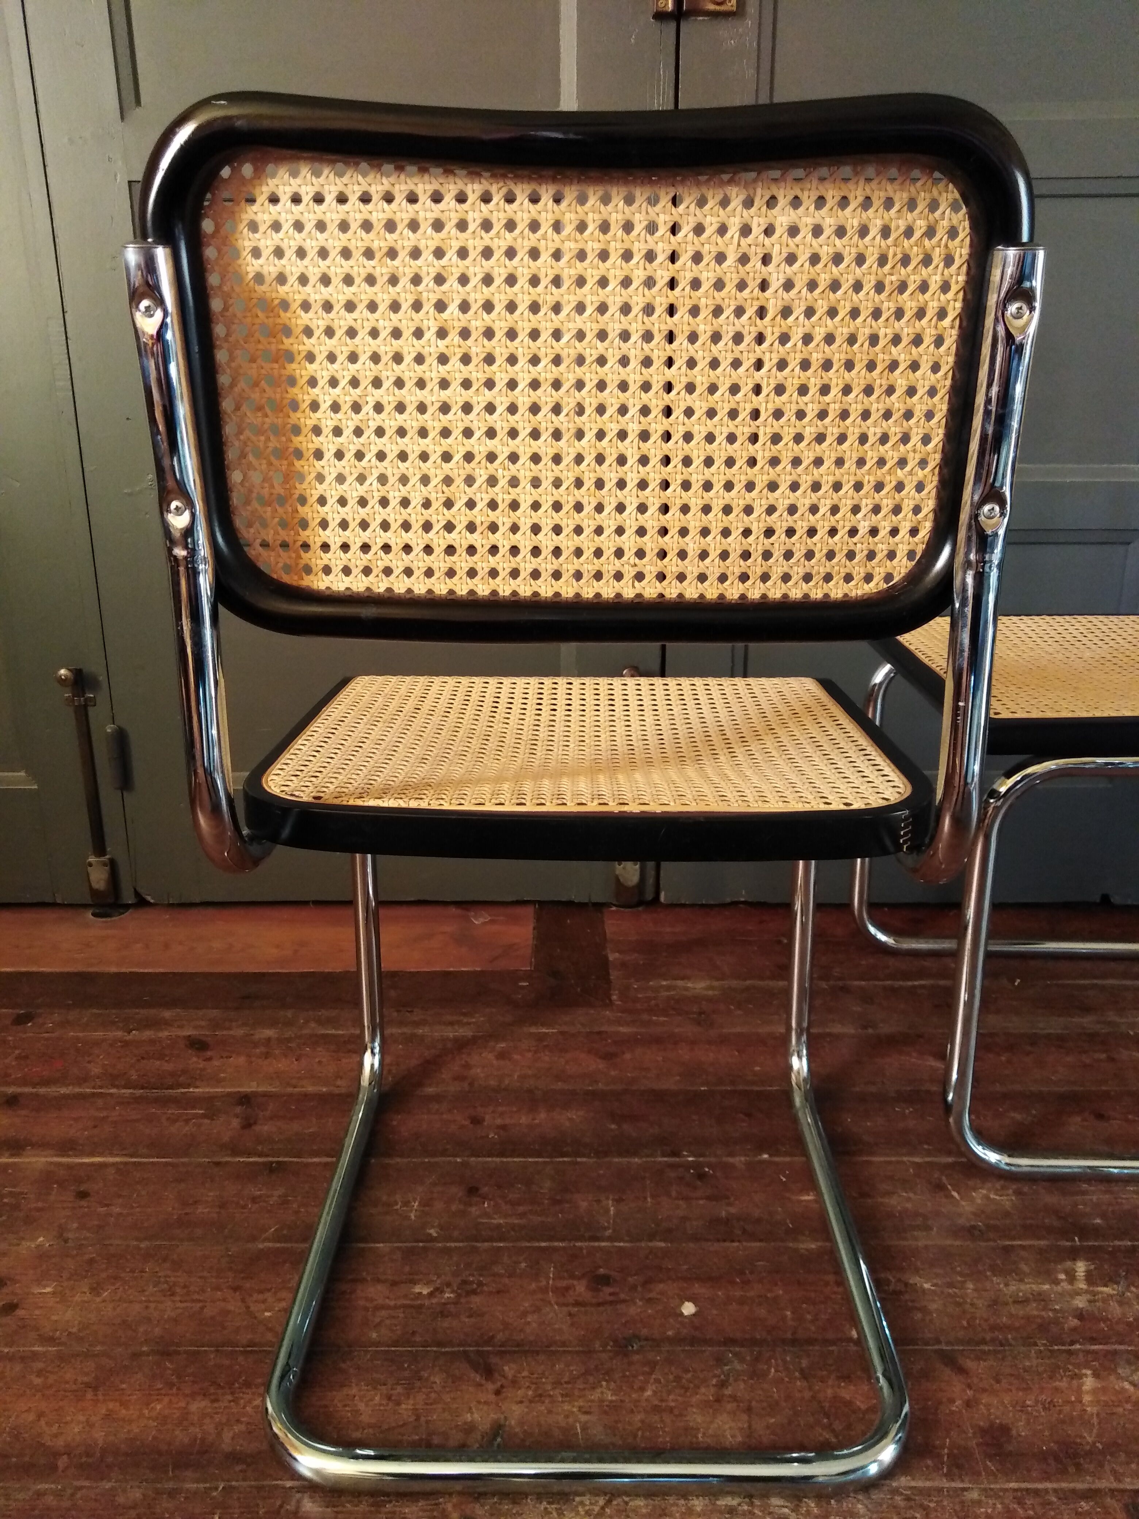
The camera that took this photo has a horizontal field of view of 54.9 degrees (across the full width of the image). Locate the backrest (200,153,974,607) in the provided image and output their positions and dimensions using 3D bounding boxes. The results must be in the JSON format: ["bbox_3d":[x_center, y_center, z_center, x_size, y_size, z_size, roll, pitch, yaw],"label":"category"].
[{"bbox_3d":[0.010,-0.200,0.597,0.410,0.235,0.040,0,21,0],"label":"backrest"}]

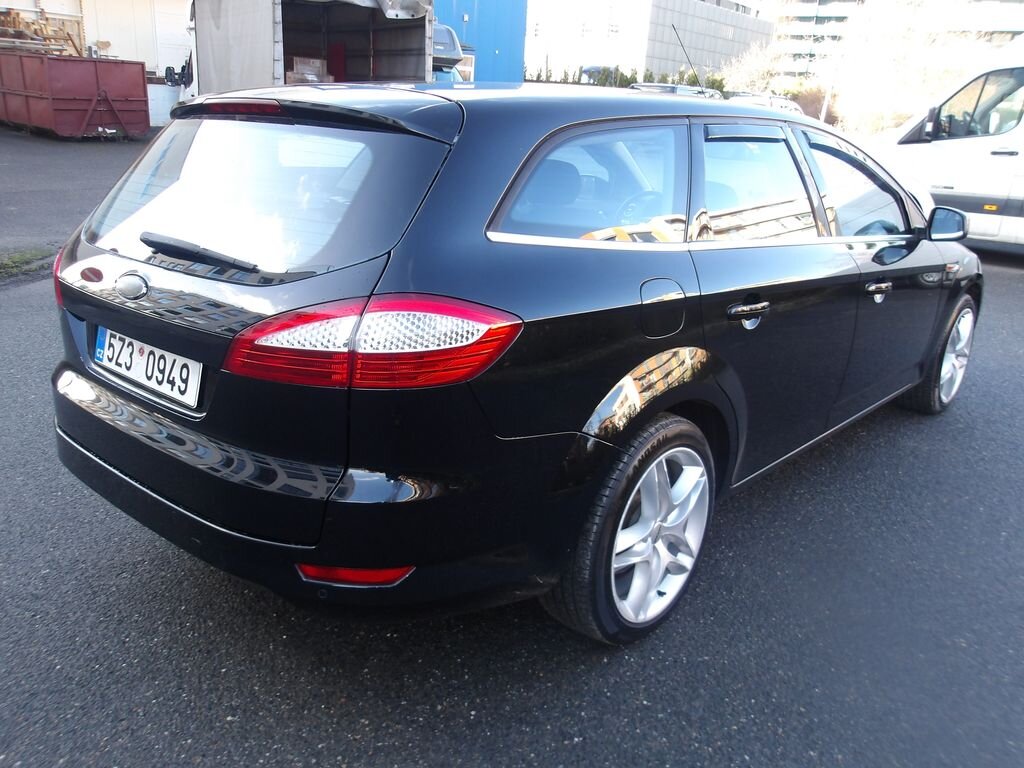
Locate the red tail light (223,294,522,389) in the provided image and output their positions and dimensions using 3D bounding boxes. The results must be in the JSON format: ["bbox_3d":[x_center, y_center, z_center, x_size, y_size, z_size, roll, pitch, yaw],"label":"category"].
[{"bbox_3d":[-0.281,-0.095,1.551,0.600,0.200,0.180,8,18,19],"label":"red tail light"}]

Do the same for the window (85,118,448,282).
[{"bbox_3d":[-0.724,-0.456,1.951,1.360,0.460,0.160,16,-13,40],"label":"window"}]

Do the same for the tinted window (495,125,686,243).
[{"bbox_3d":[0.208,-0.469,1.864,0.730,0.290,0.060,-11,1,-43],"label":"tinted window"}]

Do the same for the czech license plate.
[{"bbox_3d":[-0.899,-0.057,1.954,0.520,0.110,0.015,16,9,39],"label":"czech license plate"}]

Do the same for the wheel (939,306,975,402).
[{"bbox_3d":[2.304,-0.167,4.312,0.180,0.490,0.490,16,22,39],"label":"wheel"}]

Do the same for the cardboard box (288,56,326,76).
[{"bbox_3d":[-3.276,-5.168,13.000,0.550,0.260,0.400,-8,20,-29],"label":"cardboard box"}]

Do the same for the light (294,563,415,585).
[{"bbox_3d":[-0.348,0.421,1.773,0.255,0.042,0.050,4,17,6],"label":"light"}]

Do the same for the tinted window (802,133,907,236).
[{"bbox_3d":[1.322,-0.742,3.023,0.055,0.430,0.800,-13,2,44],"label":"tinted window"}]

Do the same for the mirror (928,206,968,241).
[{"bbox_3d":[1.855,-0.677,3.401,0.140,0.165,0.195,-12,22,-38],"label":"mirror"}]

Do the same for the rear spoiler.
[{"bbox_3d":[-0.581,-0.685,2.038,1.240,0.120,0.260,16,22,40],"label":"rear spoiler"}]

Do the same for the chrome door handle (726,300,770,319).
[{"bbox_3d":[0.669,-0.217,2.273,0.050,0.045,0.235,16,22,39],"label":"chrome door handle"}]

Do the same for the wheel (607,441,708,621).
[{"bbox_3d":[0.360,0.404,2.292,0.180,0.490,0.490,16,22,39],"label":"wheel"}]

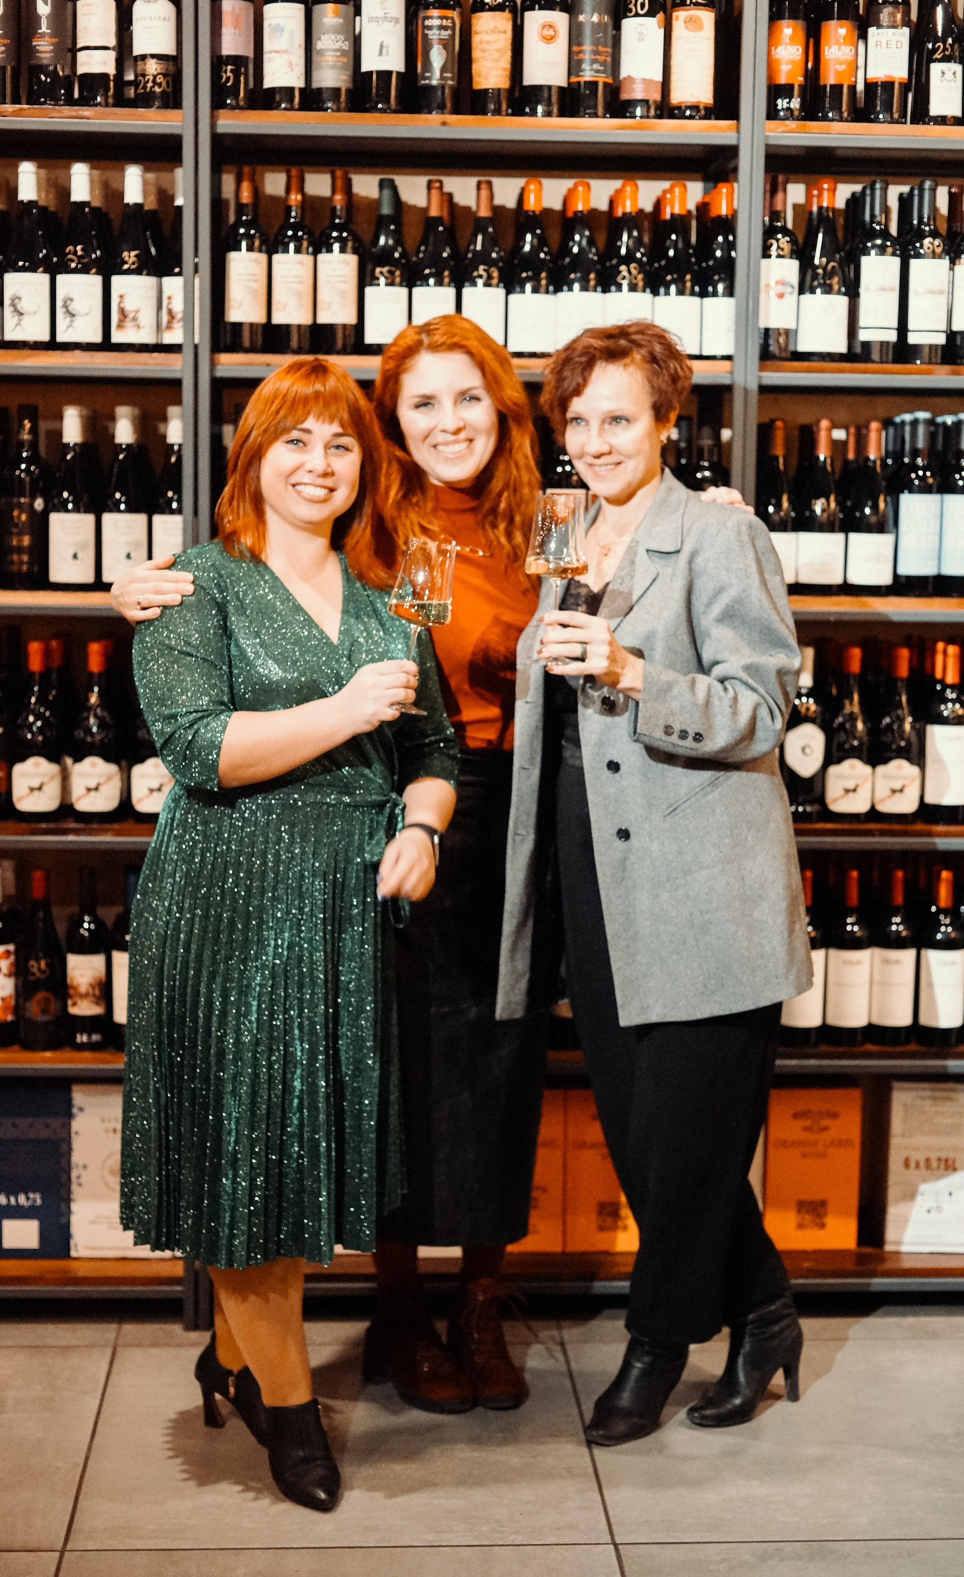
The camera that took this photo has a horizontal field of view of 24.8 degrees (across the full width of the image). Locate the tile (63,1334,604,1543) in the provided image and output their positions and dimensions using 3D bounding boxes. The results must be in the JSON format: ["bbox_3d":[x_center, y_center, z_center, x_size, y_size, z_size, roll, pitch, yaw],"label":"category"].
[{"bbox_3d":[-0.216,0.991,3.344,0.748,0.010,0.748,0,7,-4],"label":"tile"}]

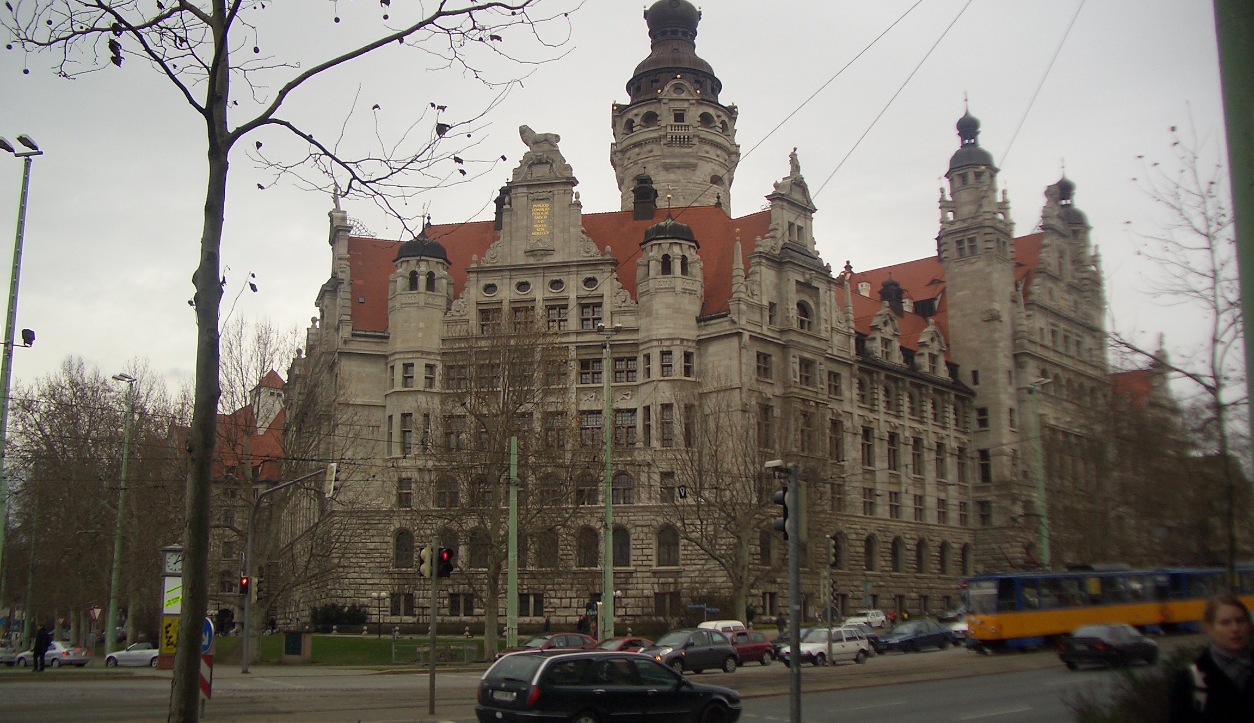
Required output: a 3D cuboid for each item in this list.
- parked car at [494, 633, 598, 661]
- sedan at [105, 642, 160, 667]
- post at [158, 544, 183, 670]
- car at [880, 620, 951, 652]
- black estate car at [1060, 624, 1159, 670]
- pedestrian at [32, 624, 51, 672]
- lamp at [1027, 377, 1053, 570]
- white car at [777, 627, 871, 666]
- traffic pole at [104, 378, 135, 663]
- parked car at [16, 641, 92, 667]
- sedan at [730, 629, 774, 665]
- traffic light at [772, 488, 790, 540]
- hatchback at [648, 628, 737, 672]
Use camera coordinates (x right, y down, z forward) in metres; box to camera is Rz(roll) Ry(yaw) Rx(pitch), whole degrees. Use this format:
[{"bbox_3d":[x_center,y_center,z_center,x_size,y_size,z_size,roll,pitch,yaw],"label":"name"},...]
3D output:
[{"bbox_3d":[-3.117,11.694,51.101,4.480,1.430,1.740,8,-14,-35],"label":"parked car"},{"bbox_3d":[-24.246,14.827,64.039,4.450,1.380,1.757,-4,-12,21],"label":"sedan"},{"bbox_3d":[-18.352,9.904,51.354,1.000,4.950,0.900,3,-11,-14],"label":"post"},{"bbox_3d":[14.561,13.876,64.294,4.150,1.400,1.690,8,-14,-39],"label":"car"},{"bbox_3d":[16.417,9.641,43.019,1.710,1.420,4.350,-10,-13,42],"label":"black estate car"},{"bbox_3d":[-22.277,10.913,48.305,0.550,1.750,0.520,5,-12,-22],"label":"pedestrian"},{"bbox_3d":[21.556,7.523,64.512,1.200,13.650,1.200,-9,-15,39],"label":"lamp"},{"bbox_3d":[7.714,11.065,49.256,3.900,1.400,1.650,9,-14,-40],"label":"white car"},{"bbox_3d":[-30.987,9.216,76.420,1.500,17.200,1.200,6,-13,-29],"label":"traffic pole"},{"bbox_3d":[-29.796,15.232,65.794,4.500,1.430,1.740,-7,-13,29],"label":"parked car"},{"bbox_3d":[4.403,11.733,51.807,1.640,1.417,3.770,-11,-15,43],"label":"sedan"},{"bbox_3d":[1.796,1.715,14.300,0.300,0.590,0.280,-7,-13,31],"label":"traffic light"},{"bbox_3d":[2.123,9.887,43.406,3.720,1.540,1.660,10,-15,-41],"label":"hatchback"}]

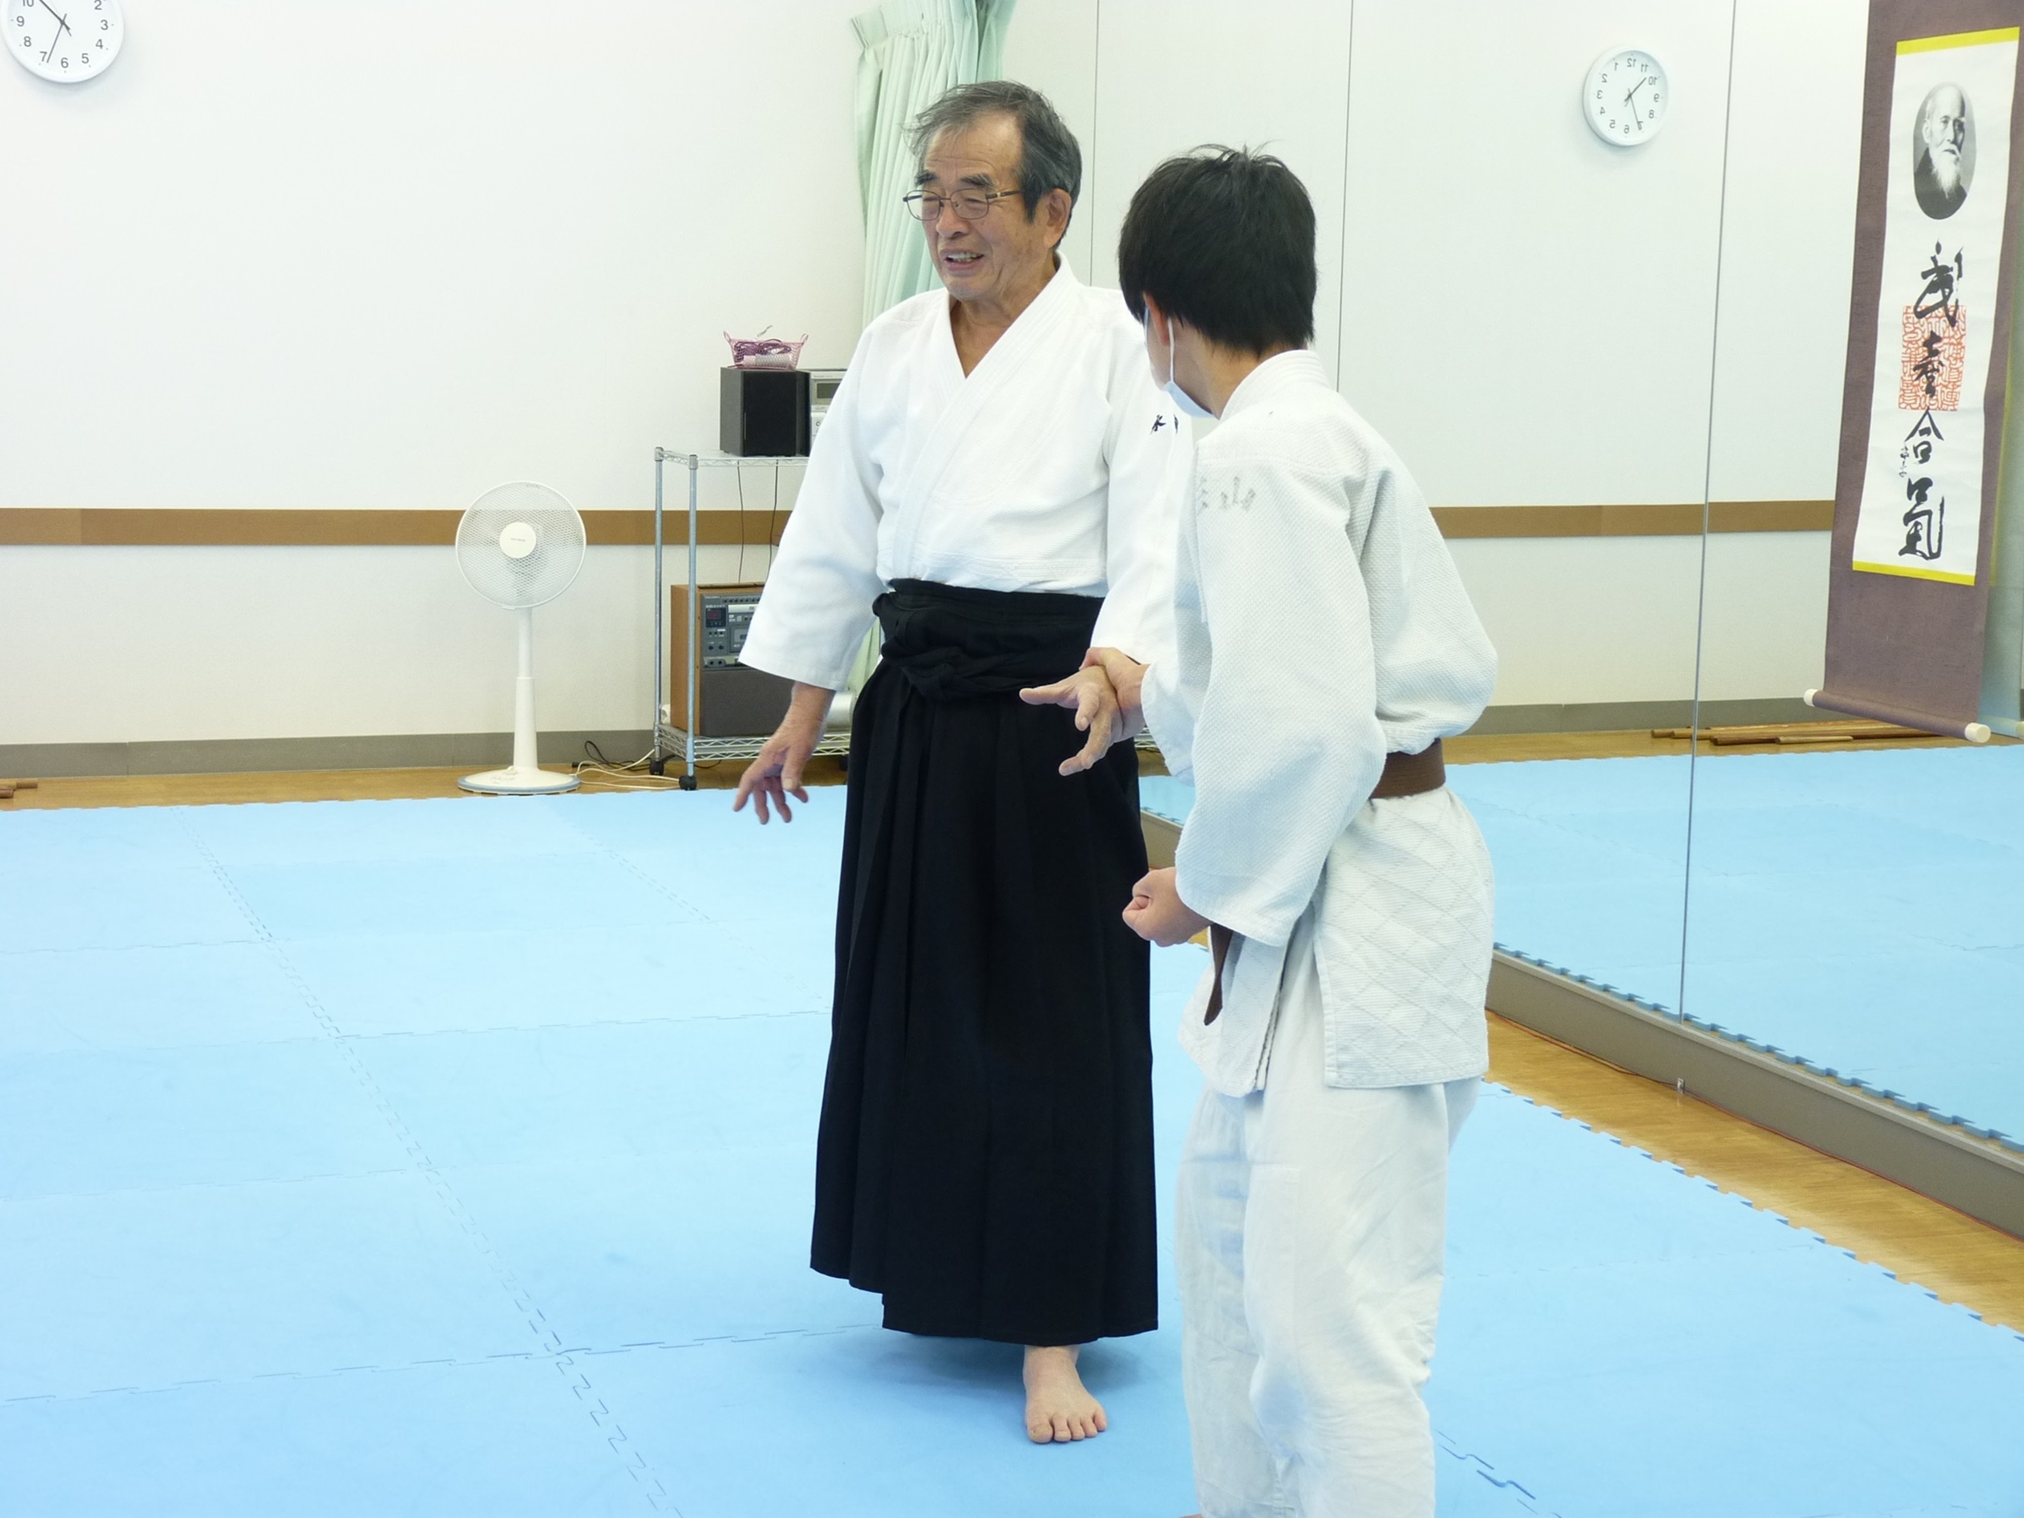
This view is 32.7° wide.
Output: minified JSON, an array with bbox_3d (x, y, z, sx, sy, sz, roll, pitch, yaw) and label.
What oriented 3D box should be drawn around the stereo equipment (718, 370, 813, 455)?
[{"bbox_3d":[-0.727,-1.015,10.127,0.180,0.245,0.205,-2,9,-20],"label":"stereo equipment"}]

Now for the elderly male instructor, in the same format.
[{"bbox_3d":[-0.055,-0.005,4.576,0.580,1.740,0.500,5,9,22],"label":"elderly male instructor"}]

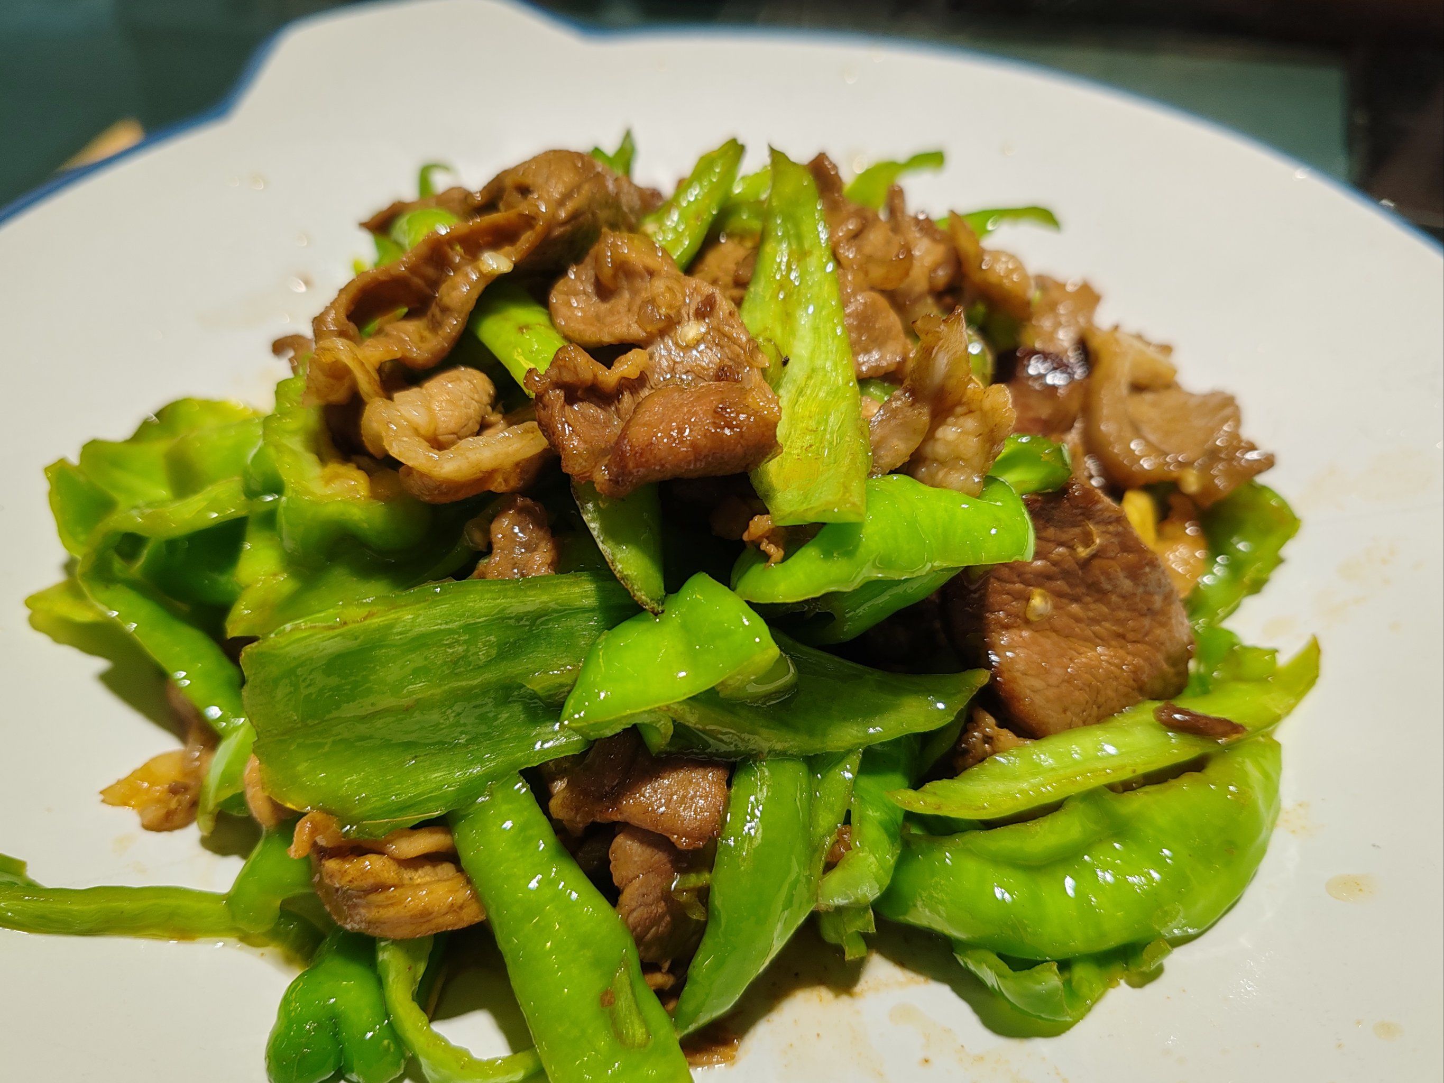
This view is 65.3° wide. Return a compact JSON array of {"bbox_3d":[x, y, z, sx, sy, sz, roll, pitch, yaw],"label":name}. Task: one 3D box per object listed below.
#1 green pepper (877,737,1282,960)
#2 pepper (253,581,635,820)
[{"bbox_3d":[0.049,0.042,0.155,0.054,0.020,0.025,-13,49,-12],"label":"green pepper"},{"bbox_3d":[-0.038,0.022,0.154,0.054,0.013,0.031,-13,62,1],"label":"pepper"}]

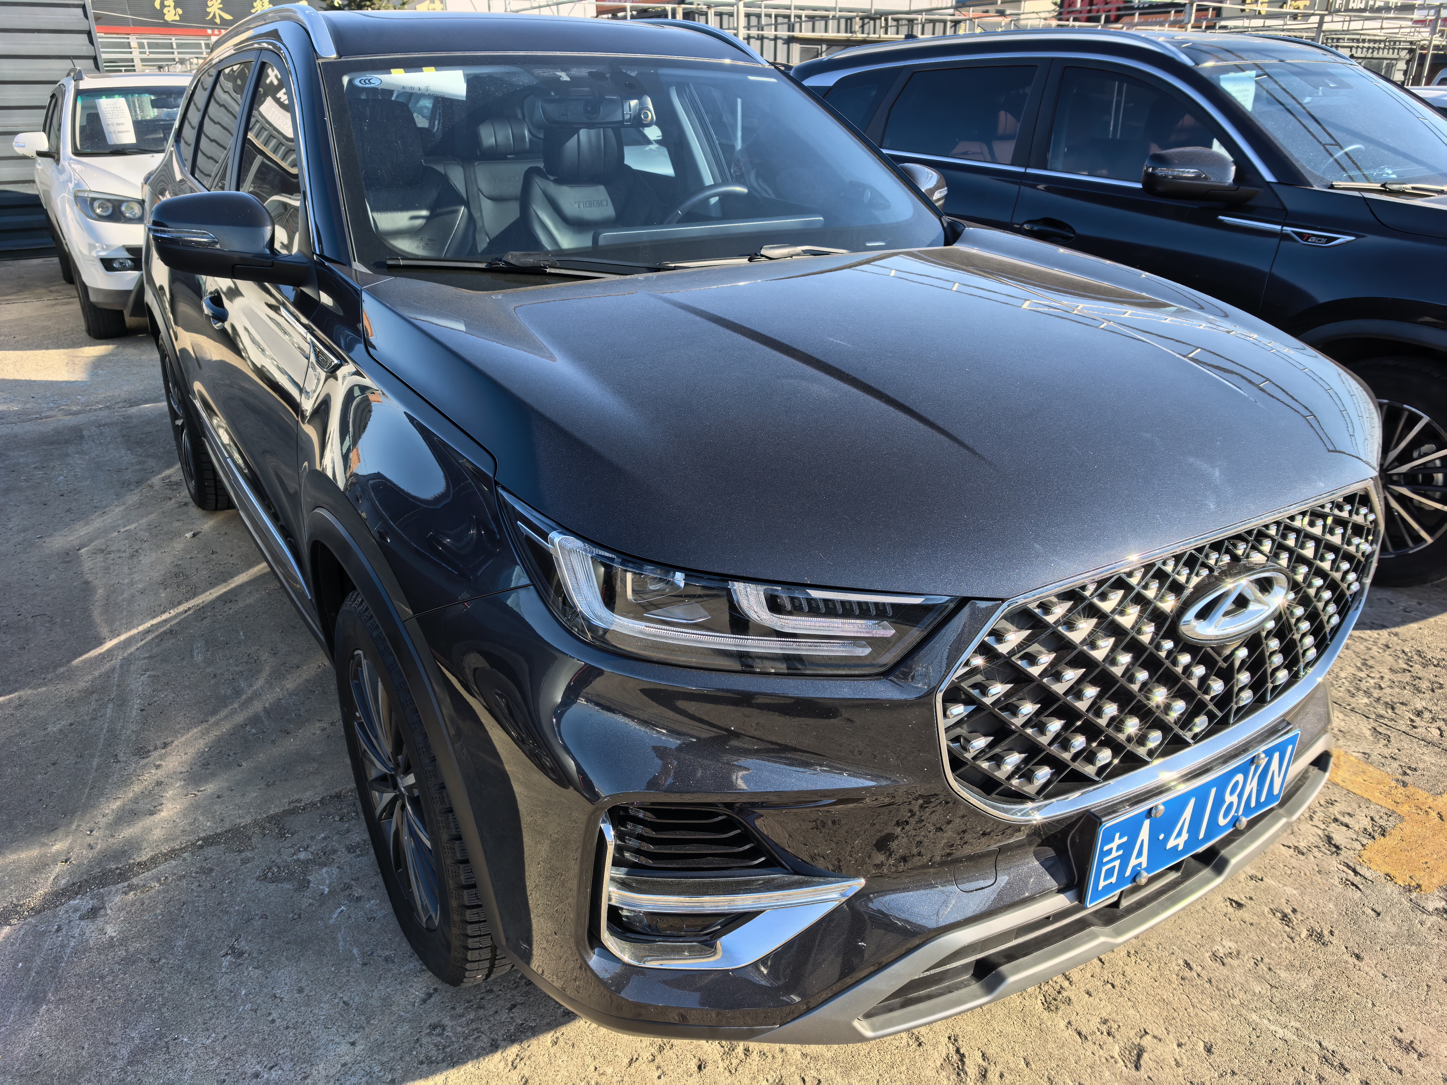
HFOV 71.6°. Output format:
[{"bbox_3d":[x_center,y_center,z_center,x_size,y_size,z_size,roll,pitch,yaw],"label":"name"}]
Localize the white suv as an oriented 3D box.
[{"bbox_3d":[-4.396,-2.842,8.210,1.870,1.750,4.600,-14,26,-30],"label":"white suv"}]

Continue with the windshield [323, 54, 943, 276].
[{"bbox_3d":[-0.202,-0.919,2.384,1.482,0.487,0.731,-14,26,-30],"label":"windshield"}]

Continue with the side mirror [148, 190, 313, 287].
[{"bbox_3d":[-0.966,-0.594,1.959,0.274,0.193,0.223,-14,26,-30],"label":"side mirror"}]

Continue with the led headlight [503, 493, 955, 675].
[{"bbox_3d":[-0.005,0.044,1.198,0.447,0.193,0.416,-14,26,-30],"label":"led headlight"}]

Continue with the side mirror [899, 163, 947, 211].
[{"bbox_3d":[0.585,-0.985,2.880,0.274,0.193,0.223,-14,26,-30],"label":"side mirror"}]

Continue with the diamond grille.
[{"bbox_3d":[0.661,0.157,1.387,0.964,0.376,0.142,-14,26,-30],"label":"diamond grille"}]

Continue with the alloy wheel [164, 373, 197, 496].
[{"bbox_3d":[-2.033,-0.486,3.966,0.193,0.502,0.502,-14,26,-30],"label":"alloy wheel"}]

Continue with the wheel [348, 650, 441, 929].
[{"bbox_3d":[-0.527,0.411,1.812,0.193,0.502,0.502,-14,26,-30],"label":"wheel"}]

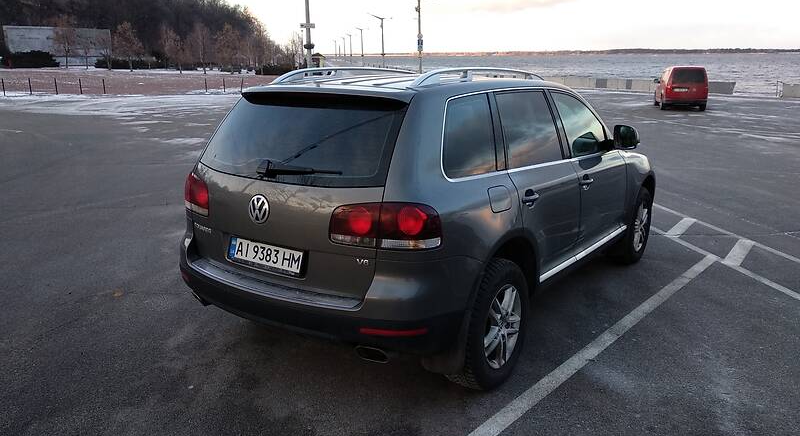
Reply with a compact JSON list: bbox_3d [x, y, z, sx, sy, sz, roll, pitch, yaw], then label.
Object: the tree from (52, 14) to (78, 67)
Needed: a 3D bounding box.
[{"bbox_3d":[-42.138,-21.940,74.830,3.210,6.450,3.210,0,15,0],"label":"tree"}]

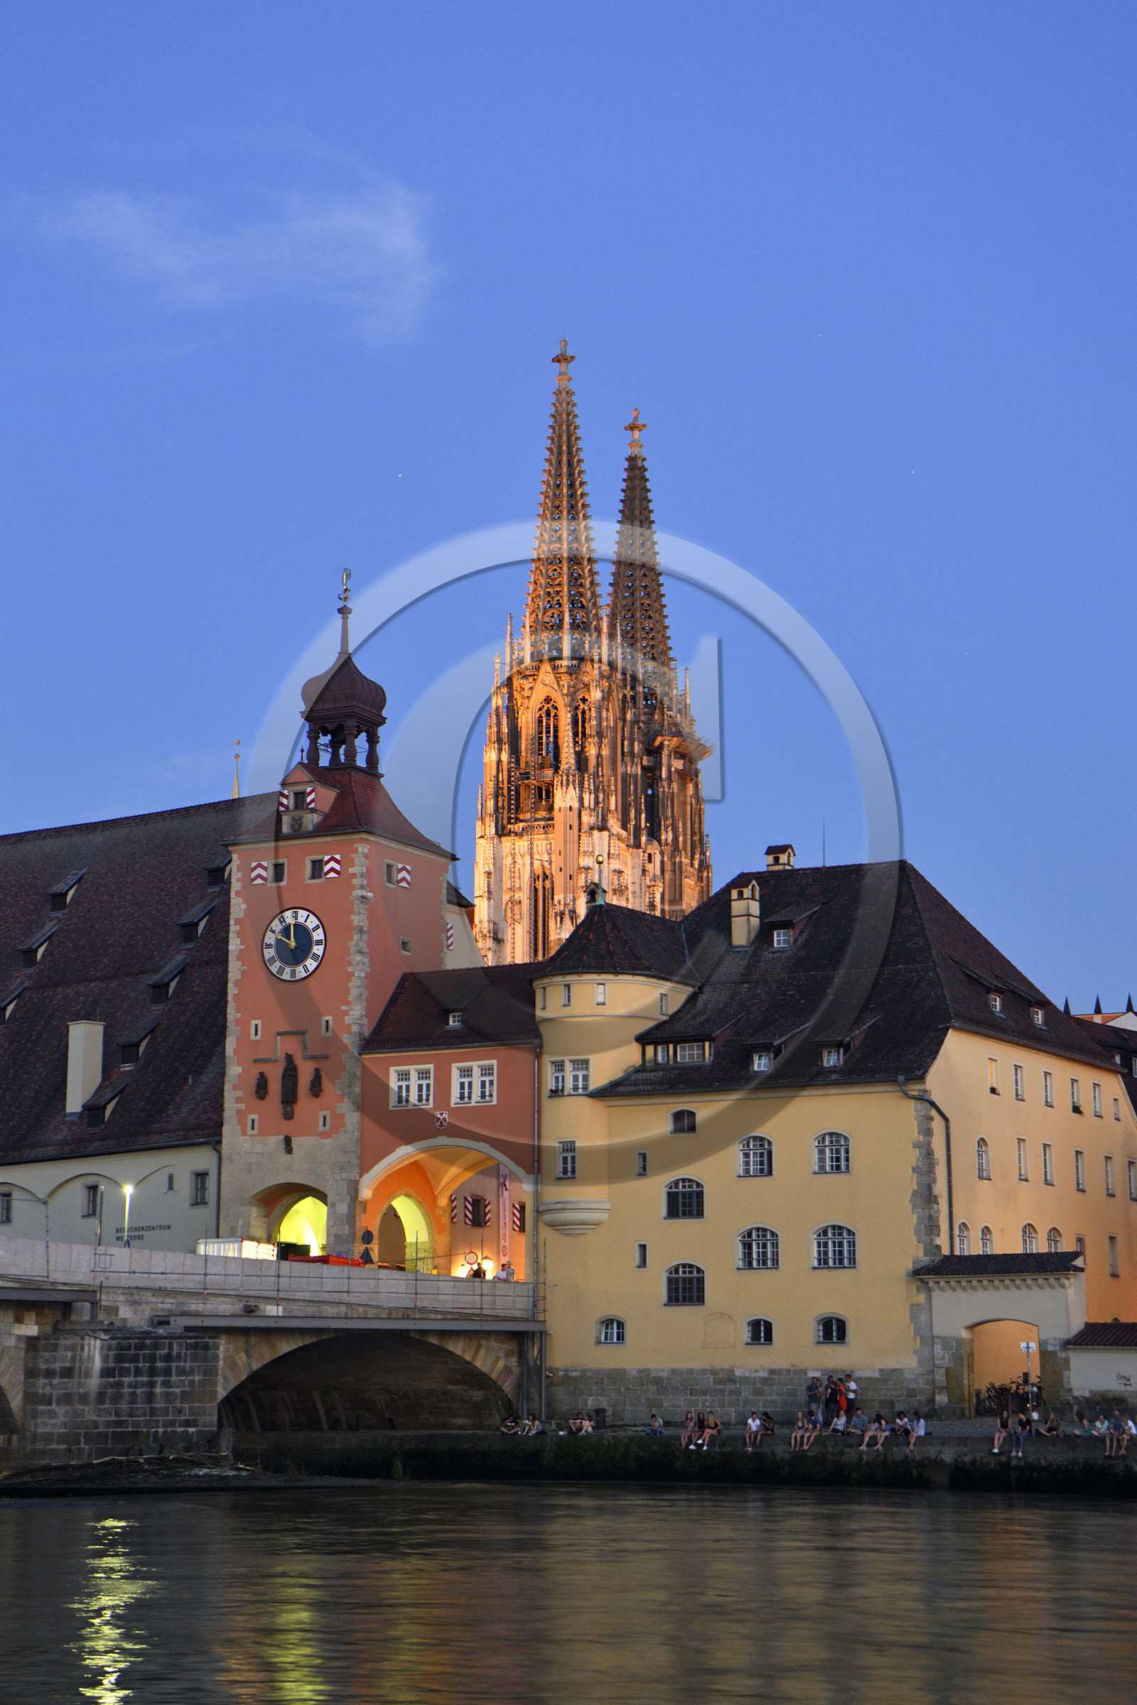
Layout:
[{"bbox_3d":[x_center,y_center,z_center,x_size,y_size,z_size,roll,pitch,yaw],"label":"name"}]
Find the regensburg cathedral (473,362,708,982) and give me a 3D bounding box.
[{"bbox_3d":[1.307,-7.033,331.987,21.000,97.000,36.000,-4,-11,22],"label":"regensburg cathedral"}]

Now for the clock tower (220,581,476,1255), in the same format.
[{"bbox_3d":[-9.238,3.328,119.175,7.100,30.200,7.100,-5,-12,28],"label":"clock tower"}]

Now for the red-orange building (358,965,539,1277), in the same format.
[{"bbox_3d":[-2.961,11.033,113.895,8.200,13.400,7.000,-6,-12,30],"label":"red-orange building"}]

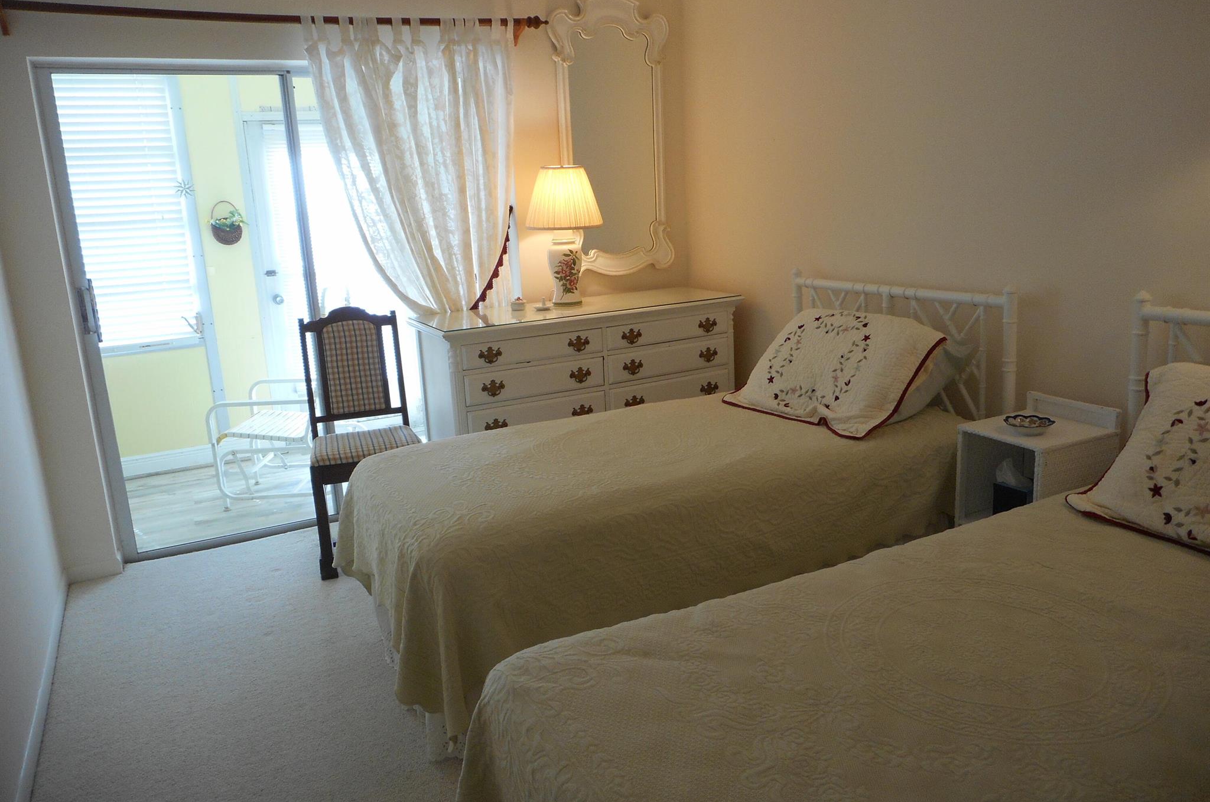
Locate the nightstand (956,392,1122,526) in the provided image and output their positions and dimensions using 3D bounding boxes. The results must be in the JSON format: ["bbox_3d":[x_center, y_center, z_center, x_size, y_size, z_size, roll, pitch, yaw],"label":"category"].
[{"bbox_3d":[1.301,0.366,2.679,0.341,0.703,0.317,-9,14,-26],"label":"nightstand"}]

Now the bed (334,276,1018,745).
[{"bbox_3d":[0.199,0.190,2.930,2.020,1.046,1.106,-9,14,-26],"label":"bed"}]

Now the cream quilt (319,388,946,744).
[{"bbox_3d":[0.150,0.372,2.949,1.897,0.512,1.078,-9,14,-26],"label":"cream quilt"}]

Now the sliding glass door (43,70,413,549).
[{"bbox_3d":[-1.263,-0.412,3.839,1.829,1.966,0.109,-9,14,-26],"label":"sliding glass door"}]

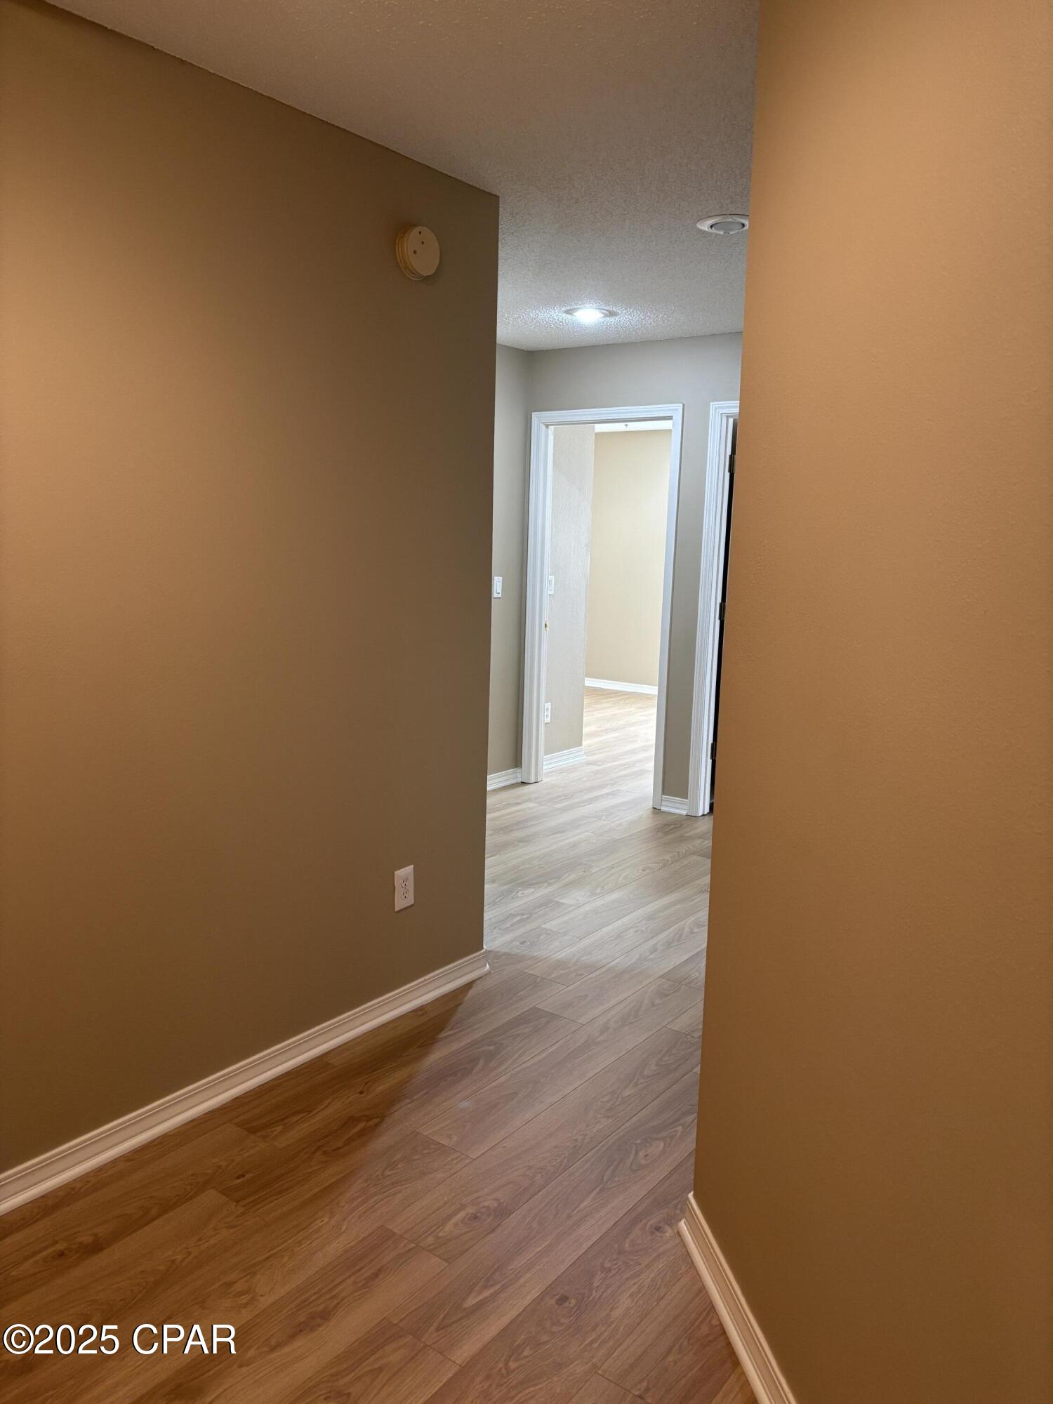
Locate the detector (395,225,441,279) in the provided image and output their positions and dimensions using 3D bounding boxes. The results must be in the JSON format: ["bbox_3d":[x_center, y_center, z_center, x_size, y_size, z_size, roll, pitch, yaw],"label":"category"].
[{"bbox_3d":[-0.289,-1.212,2.844,0.040,0.137,0.137,8,11,36],"label":"detector"}]

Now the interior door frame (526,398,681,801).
[{"bbox_3d":[0.420,-0.521,5.812,0.945,2.110,0.130,8,11,36],"label":"interior door frame"}]

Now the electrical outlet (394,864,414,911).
[{"bbox_3d":[-0.359,0.549,3.112,0.008,0.122,0.078,8,11,36],"label":"electrical outlet"}]

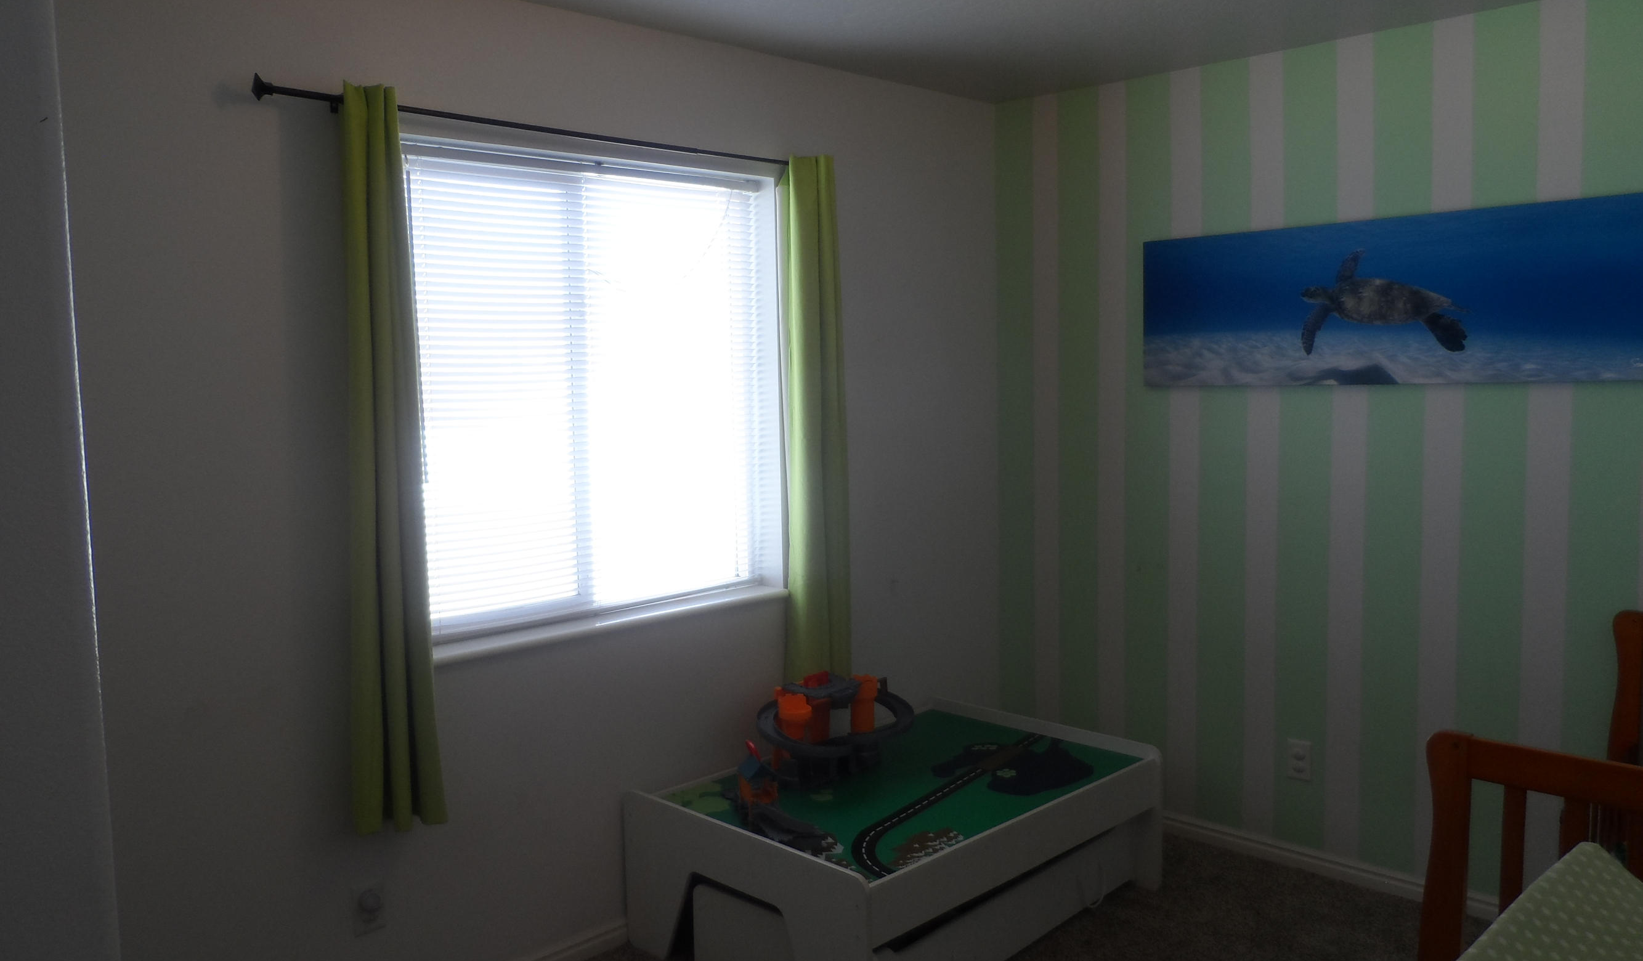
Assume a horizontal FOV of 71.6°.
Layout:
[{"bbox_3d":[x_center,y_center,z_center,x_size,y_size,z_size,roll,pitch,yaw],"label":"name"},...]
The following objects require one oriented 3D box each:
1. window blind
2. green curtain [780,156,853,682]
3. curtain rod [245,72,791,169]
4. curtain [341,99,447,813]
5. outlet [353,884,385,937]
[{"bbox_3d":[-0.597,-0.237,3.121,1.150,1.225,0.050,-6,7,-41],"label":"window blind"},{"bbox_3d":[-0.005,-0.122,3.494,0.170,1.685,0.105,-6,7,-41],"label":"green curtain"},{"bbox_3d":[-0.590,-0.879,2.920,1.600,0.060,0.085,-6,7,-41],"label":"curtain rod"},{"bbox_3d":[-0.998,-0.030,2.606,0.190,1.670,0.105,-6,7,-41],"label":"curtain"},{"bbox_3d":[-1.069,1.020,2.701,0.073,0.116,0.022,-6,7,-41],"label":"outlet"}]

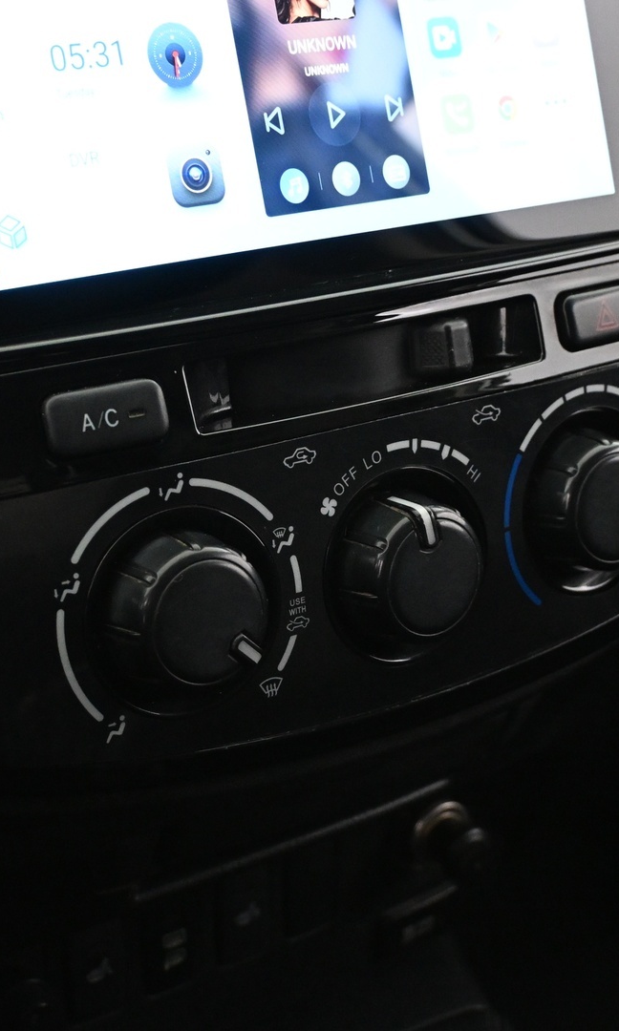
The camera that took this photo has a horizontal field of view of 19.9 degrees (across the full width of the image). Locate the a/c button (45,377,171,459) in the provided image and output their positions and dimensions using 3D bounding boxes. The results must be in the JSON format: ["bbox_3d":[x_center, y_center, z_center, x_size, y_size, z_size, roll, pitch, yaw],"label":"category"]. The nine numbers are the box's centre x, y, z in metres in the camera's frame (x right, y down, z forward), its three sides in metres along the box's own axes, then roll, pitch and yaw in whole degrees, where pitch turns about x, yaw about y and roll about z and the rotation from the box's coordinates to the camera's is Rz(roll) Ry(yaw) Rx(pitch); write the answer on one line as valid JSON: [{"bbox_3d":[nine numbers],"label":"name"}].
[{"bbox_3d":[-0.049,-0.023,0.417,0.030,0.014,0.006,-14,11,-31],"label":"a/c button"}]

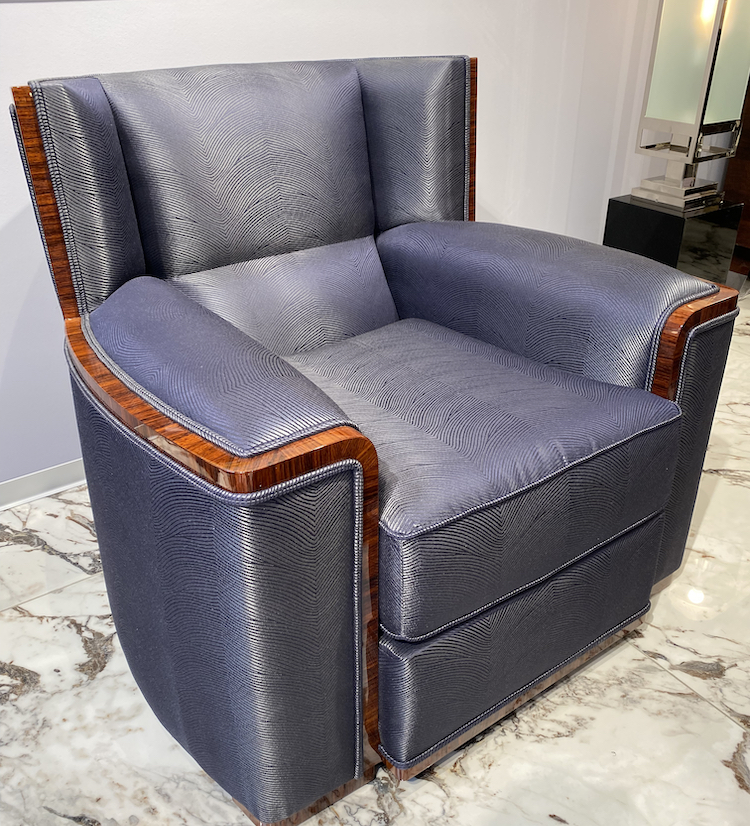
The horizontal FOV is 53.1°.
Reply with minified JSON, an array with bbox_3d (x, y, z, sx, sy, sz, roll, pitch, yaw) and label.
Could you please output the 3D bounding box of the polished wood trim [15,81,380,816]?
[{"bbox_3d":[-0.278,0.029,1.101,0.220,0.890,0.700,-19,34,-30],"label":"polished wood trim"}]

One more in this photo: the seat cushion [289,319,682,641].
[{"bbox_3d":[0.043,0.029,1.277,0.562,0.178,0.696,-19,29,-30],"label":"seat cushion"}]

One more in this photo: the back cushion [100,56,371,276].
[{"bbox_3d":[-0.249,-0.489,1.469,0.533,0.350,0.125,-19,24,-30],"label":"back cushion"}]

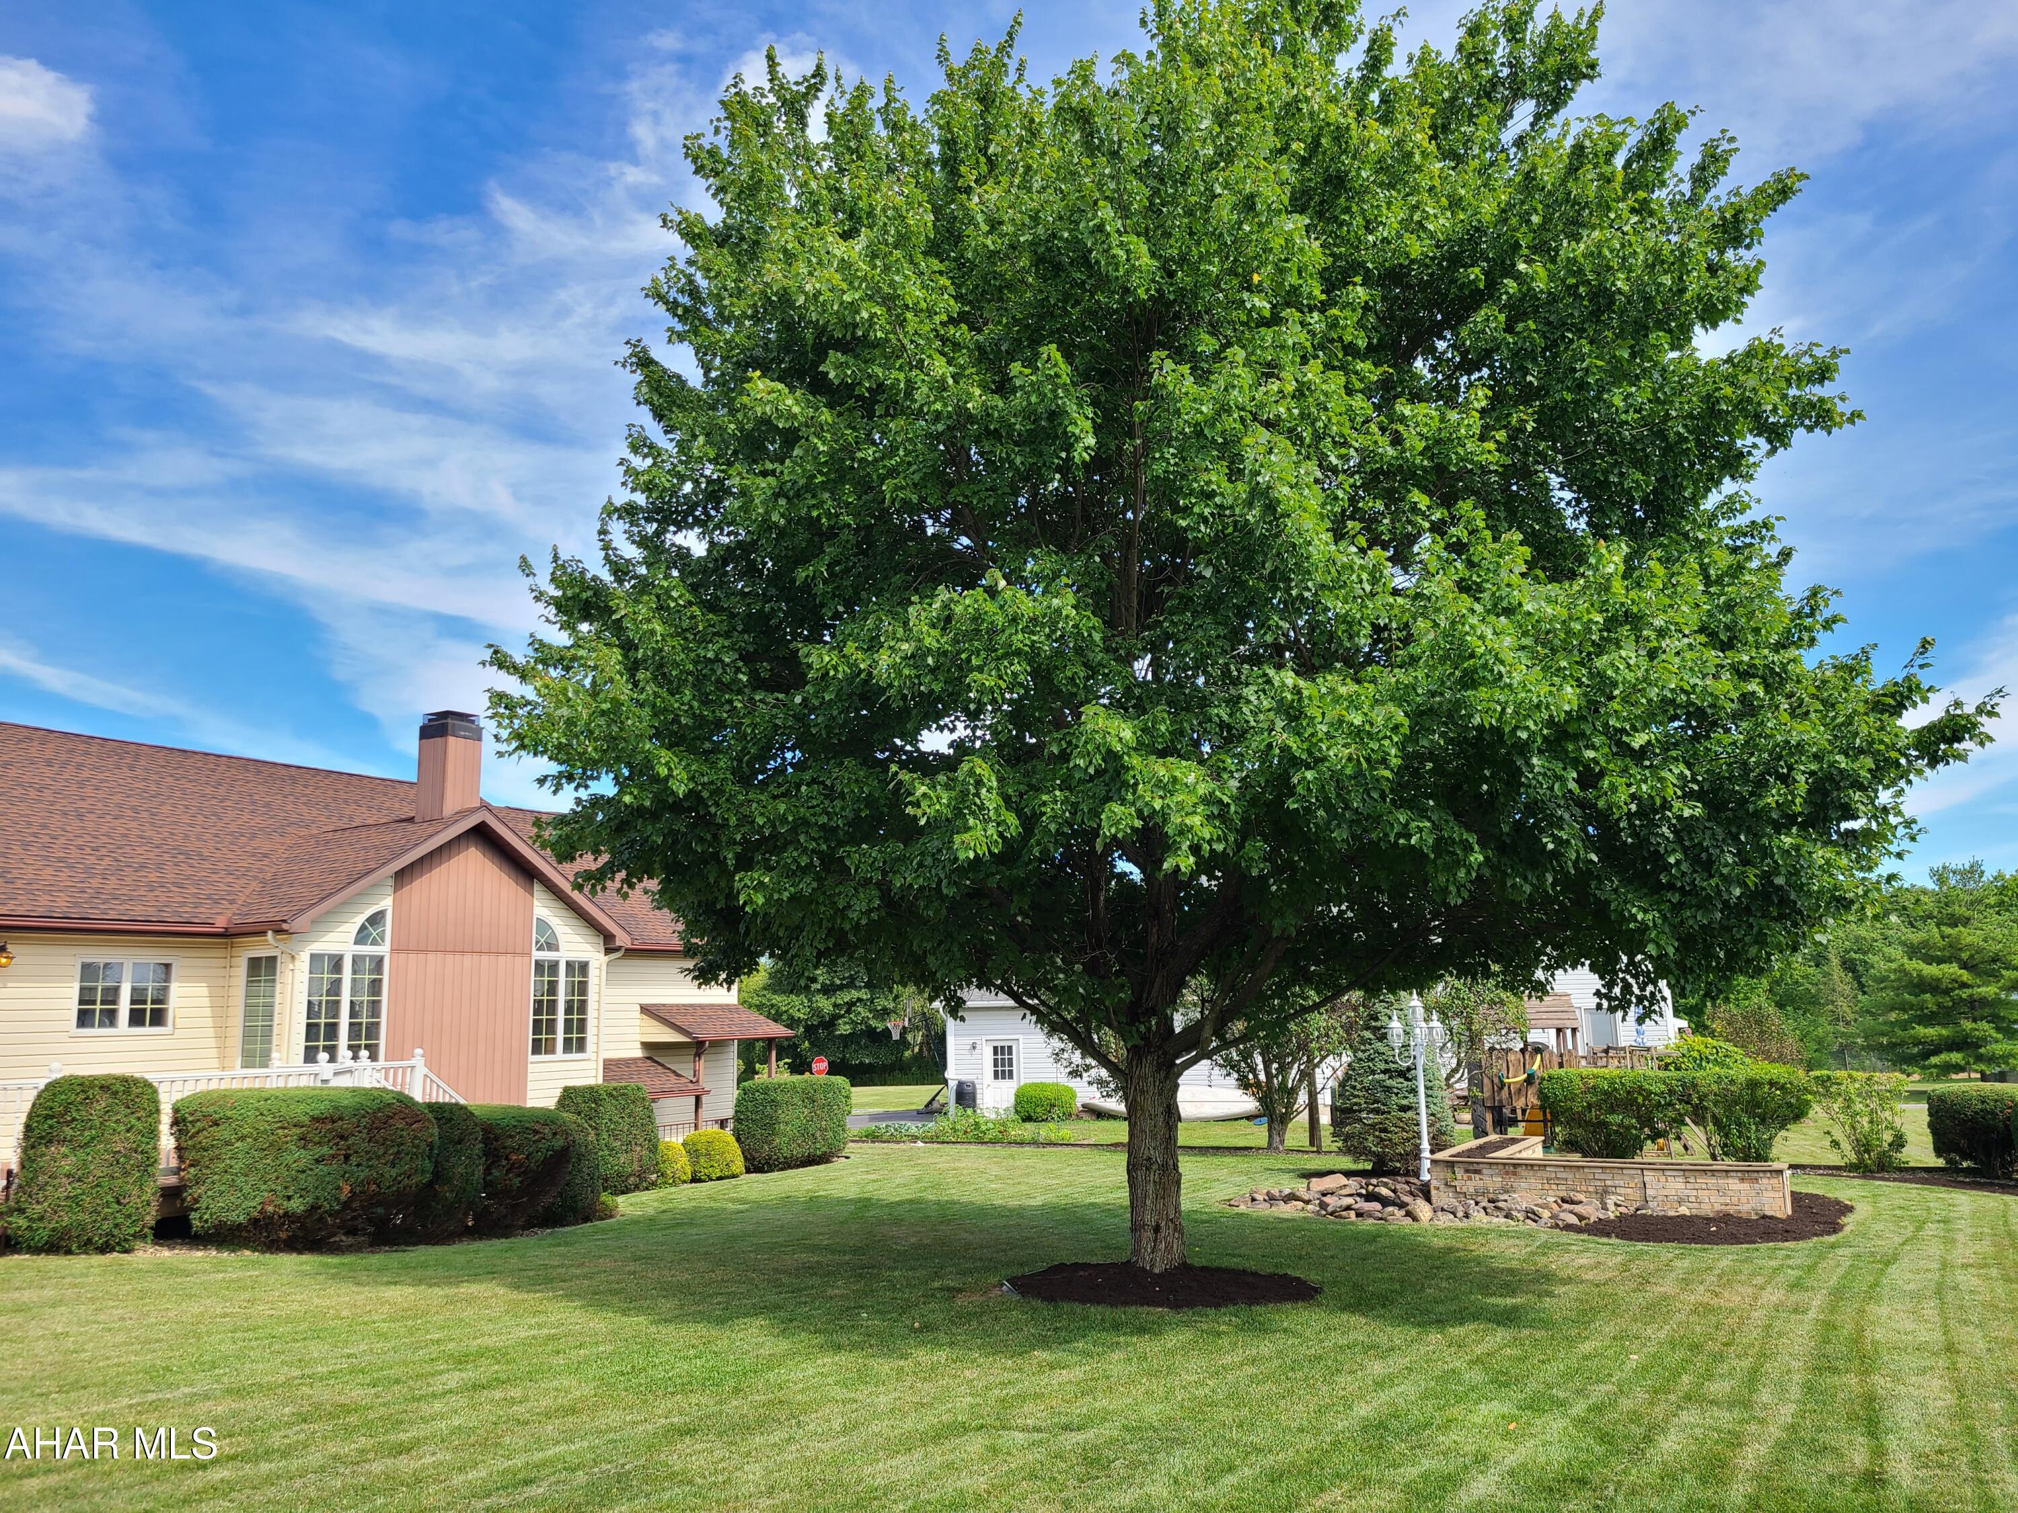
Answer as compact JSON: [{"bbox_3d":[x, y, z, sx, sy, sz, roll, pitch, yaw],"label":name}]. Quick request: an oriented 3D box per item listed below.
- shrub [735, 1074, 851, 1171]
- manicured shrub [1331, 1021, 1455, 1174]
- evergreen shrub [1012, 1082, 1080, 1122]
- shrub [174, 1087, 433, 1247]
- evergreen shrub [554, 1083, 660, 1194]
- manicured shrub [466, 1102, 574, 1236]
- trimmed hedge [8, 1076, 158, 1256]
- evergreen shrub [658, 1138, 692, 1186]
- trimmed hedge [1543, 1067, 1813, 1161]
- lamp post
[{"bbox_3d":[-3.399,5.730,23.694,1.100,1.400,1.900,-5,-10,27],"label":"shrub"},{"bbox_3d":[4.704,4.013,18.500,1.450,2.000,1.450,-6,-11,27],"label":"manicured shrub"},{"bbox_3d":[0.961,8.907,39.129,1.650,0.944,1.400,0,-9,0],"label":"evergreen shrub"},{"bbox_3d":[-6.324,3.659,13.700,1.400,1.260,2.050,-6,-11,27],"label":"shrub"},{"bbox_3d":[-4.768,4.518,18.000,1.060,1.250,1.060,-6,-11,27],"label":"evergreen shrub"},{"bbox_3d":[-5.099,4.261,15.706,1.200,1.240,1.100,5,-10,-30],"label":"manicured shrub"},{"bbox_3d":[-8.718,3.808,14.180,1.300,1.580,1.050,7,-11,-39],"label":"trimmed hedge"},{"bbox_3d":[-4.216,5.058,18.900,0.530,0.550,0.530,-6,-11,27],"label":"evergreen shrub"},{"bbox_3d":[8.487,4.562,19.400,3.219,1.127,1.207,-6,-11,27],"label":"trimmed hedge"},{"bbox_3d":[4.586,3.743,17.200,0.610,2.090,0.610,-6,-11,27],"label":"lamp post"}]

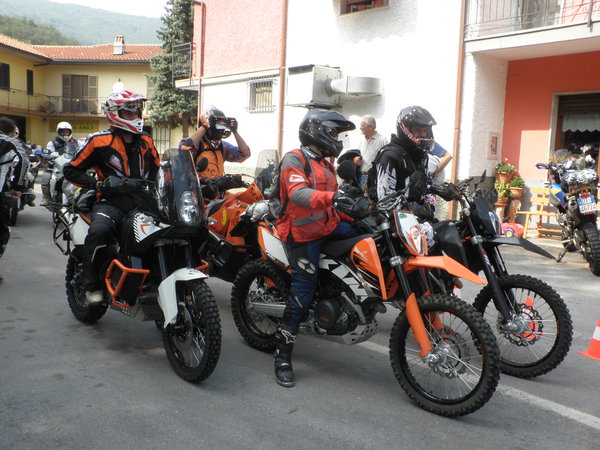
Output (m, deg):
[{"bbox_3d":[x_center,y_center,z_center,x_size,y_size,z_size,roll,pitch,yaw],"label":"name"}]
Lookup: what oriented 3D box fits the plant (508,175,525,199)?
[{"bbox_3d":[3.365,-0.591,9.700,0.260,0.350,0.260,-2,8,-39],"label":"plant"}]

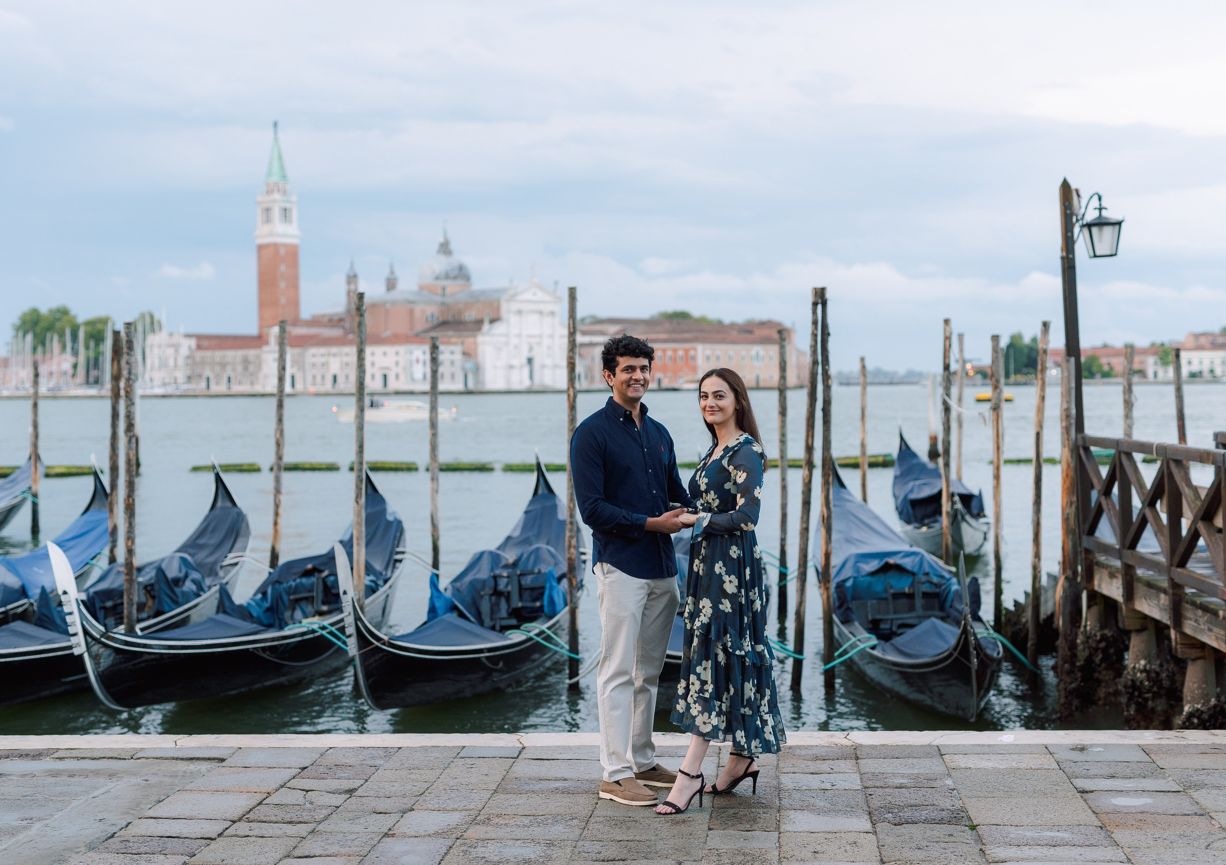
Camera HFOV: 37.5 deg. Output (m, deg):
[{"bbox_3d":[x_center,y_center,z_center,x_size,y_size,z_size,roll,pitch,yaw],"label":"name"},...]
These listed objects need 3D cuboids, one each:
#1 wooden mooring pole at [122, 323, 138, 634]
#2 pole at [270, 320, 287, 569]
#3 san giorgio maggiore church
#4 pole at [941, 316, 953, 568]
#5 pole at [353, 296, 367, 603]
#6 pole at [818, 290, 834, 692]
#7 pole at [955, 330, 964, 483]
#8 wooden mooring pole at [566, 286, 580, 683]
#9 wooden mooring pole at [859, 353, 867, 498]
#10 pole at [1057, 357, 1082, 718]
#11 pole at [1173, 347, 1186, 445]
[{"bbox_3d":[-4.272,0.630,15.958,0.100,3.204,0.100,0,2,0],"label":"wooden mooring pole"},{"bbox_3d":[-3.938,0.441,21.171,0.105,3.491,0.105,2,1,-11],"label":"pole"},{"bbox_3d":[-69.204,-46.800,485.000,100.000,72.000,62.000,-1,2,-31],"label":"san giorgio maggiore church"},{"bbox_3d":[3.900,0.356,21.056,0.100,3.350,0.100,-1,2,0],"label":"pole"},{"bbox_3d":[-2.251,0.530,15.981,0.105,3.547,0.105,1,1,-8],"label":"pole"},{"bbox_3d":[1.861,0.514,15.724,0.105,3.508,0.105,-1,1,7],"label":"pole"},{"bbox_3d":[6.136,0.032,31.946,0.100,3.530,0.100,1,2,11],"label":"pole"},{"bbox_3d":[-0.347,0.471,15.702,0.100,3.472,0.100,0,2,0],"label":"wooden mooring pole"},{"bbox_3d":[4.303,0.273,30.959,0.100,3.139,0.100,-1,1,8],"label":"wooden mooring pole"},{"bbox_3d":[3.545,0.817,14.028,0.170,2.807,0.170,-1,2,0],"label":"pole"},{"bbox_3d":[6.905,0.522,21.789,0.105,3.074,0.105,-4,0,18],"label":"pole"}]

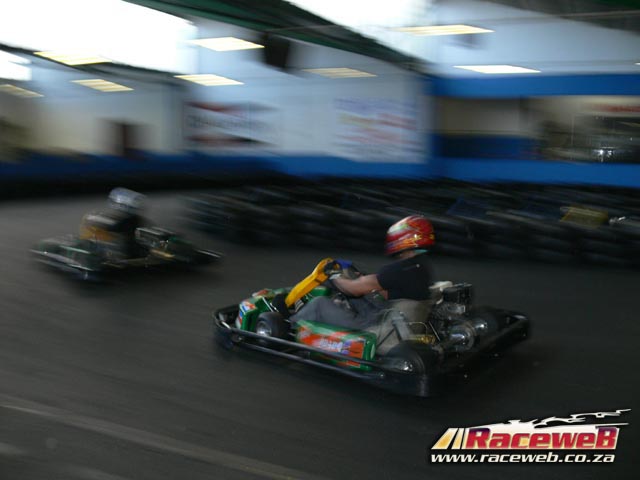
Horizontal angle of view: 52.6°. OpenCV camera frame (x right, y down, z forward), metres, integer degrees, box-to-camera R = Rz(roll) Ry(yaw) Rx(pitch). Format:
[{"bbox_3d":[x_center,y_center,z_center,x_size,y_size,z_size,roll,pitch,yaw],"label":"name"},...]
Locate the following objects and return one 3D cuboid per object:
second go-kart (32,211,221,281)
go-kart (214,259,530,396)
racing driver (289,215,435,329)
[{"bbox_3d":[-2.551,0.019,8.488,1.400,0.640,1.900,6,10,40],"label":"second go-kart"},{"bbox_3d":[0.345,0.475,4.838,1.900,0.650,1.400,6,10,39],"label":"go-kart"},{"bbox_3d":[0.328,0.280,4.825,1.160,0.920,0.540,6,10,39],"label":"racing driver"}]

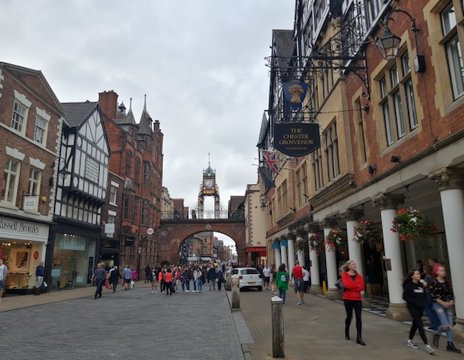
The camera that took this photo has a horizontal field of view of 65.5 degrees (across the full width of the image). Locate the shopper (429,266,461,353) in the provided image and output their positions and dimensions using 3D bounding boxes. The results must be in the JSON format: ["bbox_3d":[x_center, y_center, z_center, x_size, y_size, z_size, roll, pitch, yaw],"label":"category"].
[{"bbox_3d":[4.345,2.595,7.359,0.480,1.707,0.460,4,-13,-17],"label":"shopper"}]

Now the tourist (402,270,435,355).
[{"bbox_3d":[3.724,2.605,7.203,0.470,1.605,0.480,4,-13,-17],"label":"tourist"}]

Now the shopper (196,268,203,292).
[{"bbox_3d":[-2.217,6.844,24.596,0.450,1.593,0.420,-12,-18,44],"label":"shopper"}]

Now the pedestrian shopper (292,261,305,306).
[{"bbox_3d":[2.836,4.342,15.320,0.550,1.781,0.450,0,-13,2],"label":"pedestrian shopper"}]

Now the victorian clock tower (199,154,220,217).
[{"bbox_3d":[-3.438,1.035,55.566,3.300,10.350,3.300,0,-13,-4],"label":"victorian clock tower"}]

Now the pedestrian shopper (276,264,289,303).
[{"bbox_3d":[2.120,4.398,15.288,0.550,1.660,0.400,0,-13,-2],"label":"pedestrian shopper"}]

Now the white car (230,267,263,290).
[{"bbox_3d":[0.971,7.199,26.303,1.740,1.460,4.050,2,-13,-10],"label":"white car"}]

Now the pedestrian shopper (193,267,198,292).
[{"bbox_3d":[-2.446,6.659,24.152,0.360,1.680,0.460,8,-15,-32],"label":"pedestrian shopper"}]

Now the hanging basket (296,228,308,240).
[{"bbox_3d":[4.928,3.880,25.200,0.800,0.820,0.820,0,-13,-1],"label":"hanging basket"}]

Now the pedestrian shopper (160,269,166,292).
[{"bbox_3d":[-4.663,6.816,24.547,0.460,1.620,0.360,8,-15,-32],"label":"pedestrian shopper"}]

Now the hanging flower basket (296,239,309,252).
[{"bbox_3d":[4.839,4.461,24.743,0.870,0.980,0.870,0,-13,-1],"label":"hanging flower basket"}]

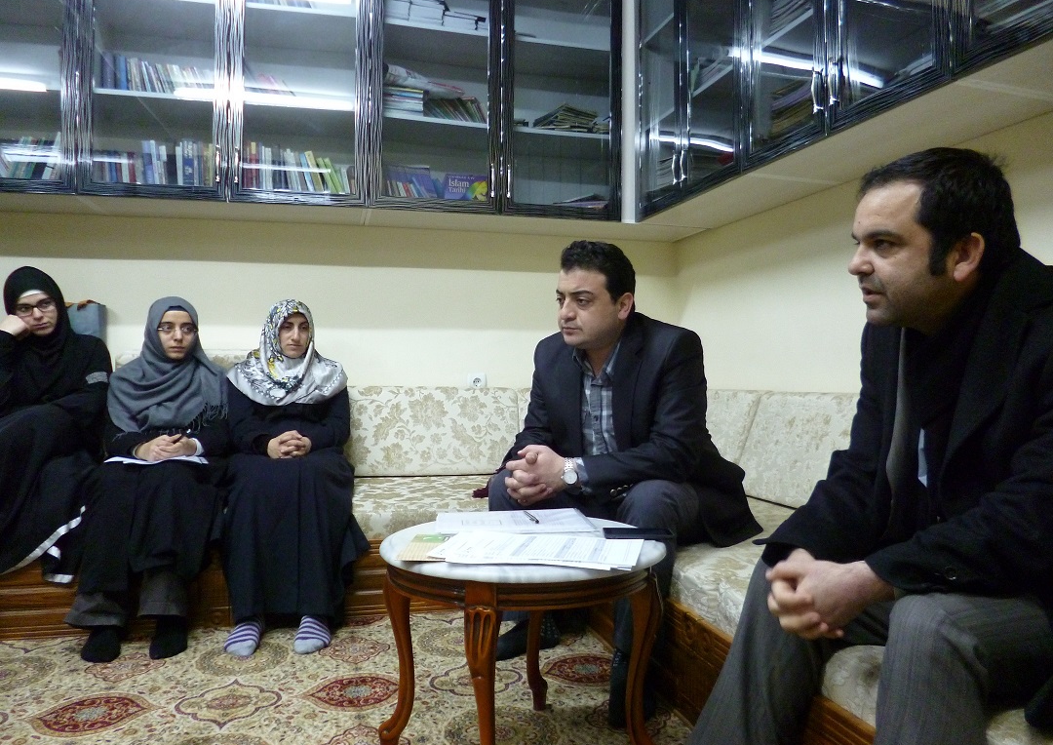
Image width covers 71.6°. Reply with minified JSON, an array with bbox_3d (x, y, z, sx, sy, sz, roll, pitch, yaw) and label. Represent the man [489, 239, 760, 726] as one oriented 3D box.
[{"bbox_3d":[0.300,0.230,2.050,0.590,1.170,0.700,1,0,45],"label":"man"}]

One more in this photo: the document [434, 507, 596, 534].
[{"bbox_3d":[-0.030,0.321,1.575,0.318,0.010,0.222,0,0,-7],"label":"document"}]

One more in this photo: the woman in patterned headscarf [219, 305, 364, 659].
[{"bbox_3d":[-0.800,0.285,2.530,0.490,1.100,0.770,0,0,-15],"label":"woman in patterned headscarf"}]

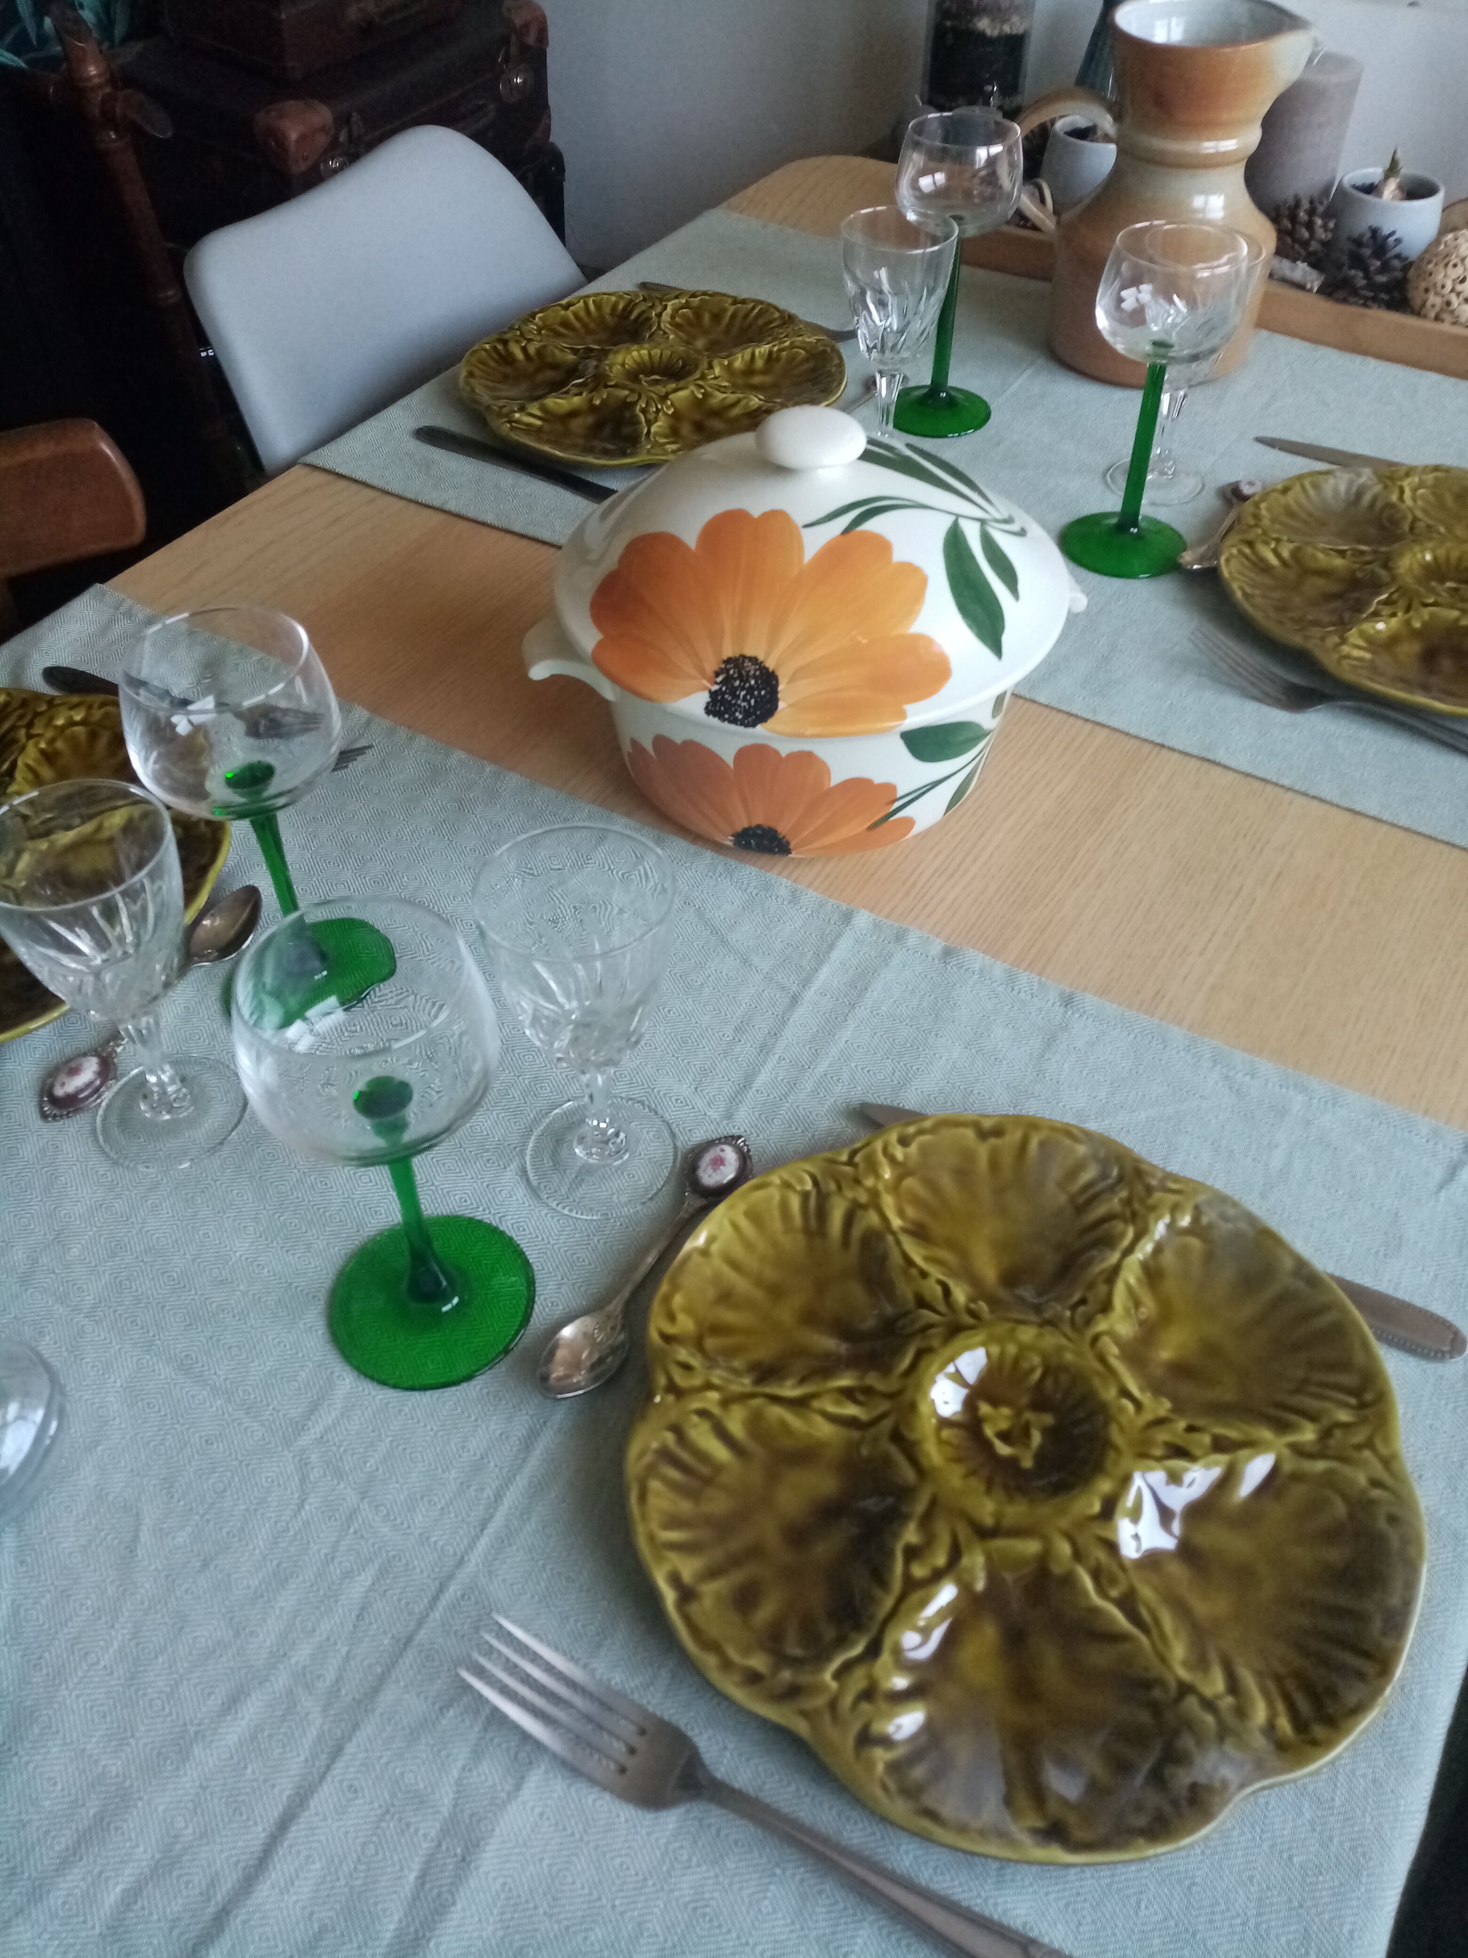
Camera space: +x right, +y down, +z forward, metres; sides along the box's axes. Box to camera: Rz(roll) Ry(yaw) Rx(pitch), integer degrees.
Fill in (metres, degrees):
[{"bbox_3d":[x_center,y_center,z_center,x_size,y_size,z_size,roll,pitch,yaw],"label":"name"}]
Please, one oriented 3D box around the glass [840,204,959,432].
[{"bbox_3d":[0.092,-0.373,0.876,0.065,0.140,0.065,1,47,-1],"label":"glass"}]

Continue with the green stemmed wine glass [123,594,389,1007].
[{"bbox_3d":[-0.178,-0.051,0.564,0.075,0.171,0.075,0,47,0],"label":"green stemmed wine glass"}]

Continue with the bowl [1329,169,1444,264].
[{"bbox_3d":[0.485,-0.561,1.106,0.080,0.064,0.080,0,47,0],"label":"bowl"}]

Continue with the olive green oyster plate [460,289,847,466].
[{"bbox_3d":[-0.053,-0.402,0.979,0.253,0.026,0.253,1,47,-1],"label":"olive green oyster plate"}]

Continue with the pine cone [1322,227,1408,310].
[{"bbox_3d":[0.452,-0.502,1.048,0.062,0.059,0.062,1,47,-1],"label":"pine cone"}]

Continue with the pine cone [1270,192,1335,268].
[{"bbox_3d":[0.421,-0.556,1.100,0.066,0.066,0.066,24,51,20],"label":"pine cone"}]

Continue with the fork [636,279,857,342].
[{"bbox_3d":[0.018,-0.485,1.072,0.205,0.020,0.025,22,51,19],"label":"fork"}]

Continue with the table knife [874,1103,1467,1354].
[{"bbox_3d":[0.150,0.089,0.540,0.229,0.009,0.021,22,51,18],"label":"table knife"}]

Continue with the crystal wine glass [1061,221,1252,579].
[{"bbox_3d":[0.229,-0.314,0.806,0.078,0.168,0.078,1,47,-1],"label":"crystal wine glass"}]

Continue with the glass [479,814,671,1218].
[{"bbox_3d":[-0.050,0.020,0.512,0.065,0.140,0.065,1,47,-1],"label":"glass"}]

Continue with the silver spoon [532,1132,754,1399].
[{"bbox_3d":[-0.030,0.099,0.525,0.028,0.016,0.128,27,52,22],"label":"silver spoon"}]

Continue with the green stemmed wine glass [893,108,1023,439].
[{"bbox_3d":[0.135,-0.435,0.916,0.078,0.168,0.078,1,47,-1],"label":"green stemmed wine glass"}]

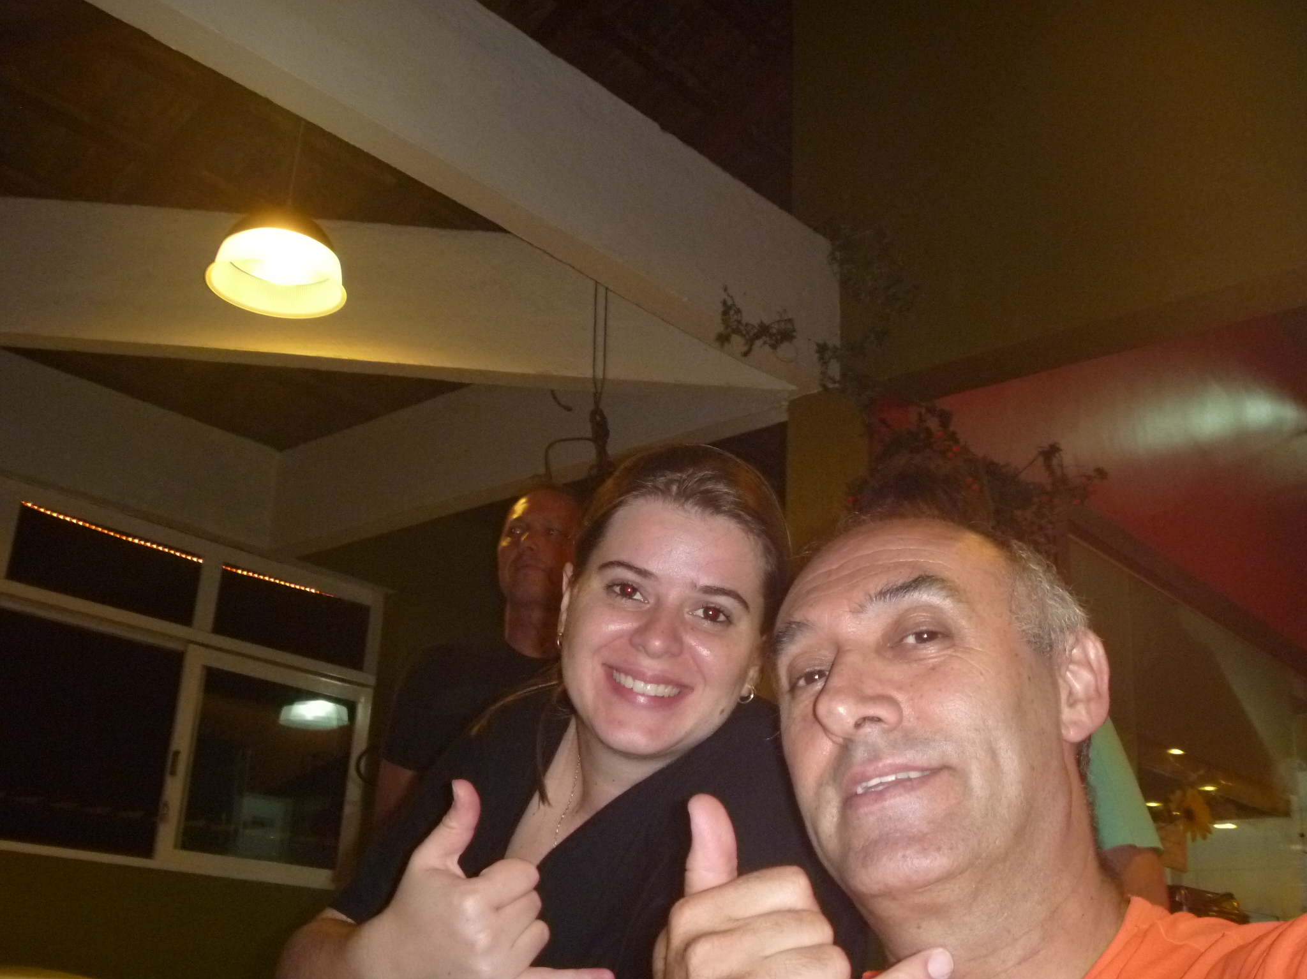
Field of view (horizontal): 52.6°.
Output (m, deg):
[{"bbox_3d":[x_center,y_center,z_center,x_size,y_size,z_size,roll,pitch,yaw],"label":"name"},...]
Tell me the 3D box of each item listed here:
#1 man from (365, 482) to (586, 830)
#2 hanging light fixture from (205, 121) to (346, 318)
[{"bbox_3d":[-0.229,0.820,1.840,0.560,1.760,0.340,1,-21,6],"label":"man"},{"bbox_3d":[-0.803,-0.636,2.925,0.308,0.426,0.308,3,-21,0],"label":"hanging light fixture"}]

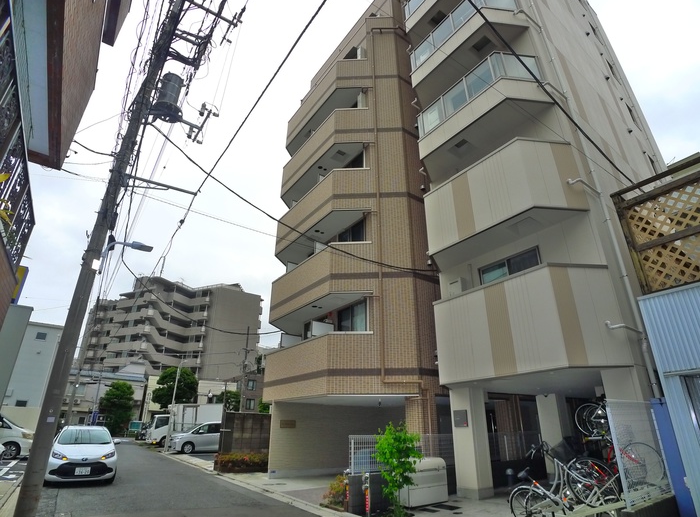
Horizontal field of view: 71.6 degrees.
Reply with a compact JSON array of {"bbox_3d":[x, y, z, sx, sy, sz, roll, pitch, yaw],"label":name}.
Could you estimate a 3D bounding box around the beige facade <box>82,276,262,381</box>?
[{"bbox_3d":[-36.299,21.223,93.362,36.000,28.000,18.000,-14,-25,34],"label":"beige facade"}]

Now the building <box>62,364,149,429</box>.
[{"bbox_3d":[-23.255,13.585,45.783,7.500,7.200,6.000,12,-24,-29],"label":"building"}]

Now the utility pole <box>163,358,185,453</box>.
[{"bbox_3d":[-9.716,8.053,26.875,0.400,5.000,0.300,11,-23,-25],"label":"utility pole"}]

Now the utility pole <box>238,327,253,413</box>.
[{"bbox_3d":[-8.751,10.518,40.284,0.900,9.800,0.500,11,-23,-25],"label":"utility pole"}]

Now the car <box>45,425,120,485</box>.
[{"bbox_3d":[-7.720,5.620,13.900,1.700,1.490,4.050,12,-23,-28],"label":"car"}]

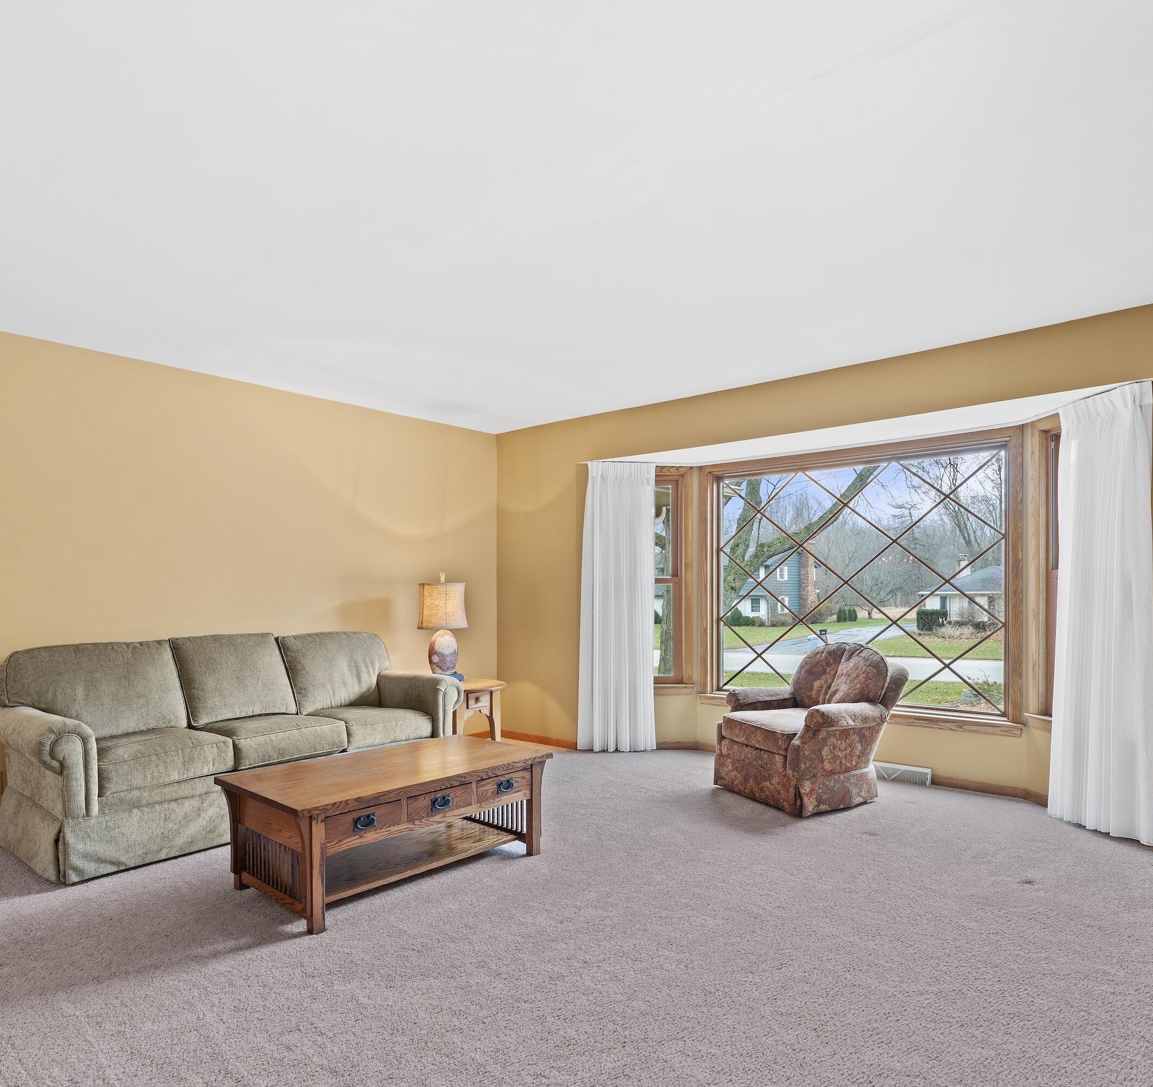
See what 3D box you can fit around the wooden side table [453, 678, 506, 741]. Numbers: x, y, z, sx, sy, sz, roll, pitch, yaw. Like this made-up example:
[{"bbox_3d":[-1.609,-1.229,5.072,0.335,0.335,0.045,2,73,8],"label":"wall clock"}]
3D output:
[{"bbox_3d":[-0.890,1.253,5.083,0.600,0.530,0.460,-3,-5,41],"label":"wooden side table"}]

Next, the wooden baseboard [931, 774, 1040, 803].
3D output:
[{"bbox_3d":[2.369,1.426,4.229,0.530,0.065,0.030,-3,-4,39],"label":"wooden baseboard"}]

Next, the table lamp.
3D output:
[{"bbox_3d":[-0.949,0.582,5.150,0.300,0.740,0.320,0,-3,0],"label":"table lamp"}]

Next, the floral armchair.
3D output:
[{"bbox_3d":[1.374,1.027,4.291,0.900,0.870,0.760,2,-4,-29],"label":"floral armchair"}]

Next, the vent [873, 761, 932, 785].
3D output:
[{"bbox_3d":[1.970,1.424,4.529,0.450,0.110,0.060,-3,-4,39],"label":"vent"}]

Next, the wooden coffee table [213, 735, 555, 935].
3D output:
[{"bbox_3d":[-0.762,1.156,3.075,0.665,0.440,1.220,-3,-5,41],"label":"wooden coffee table"}]

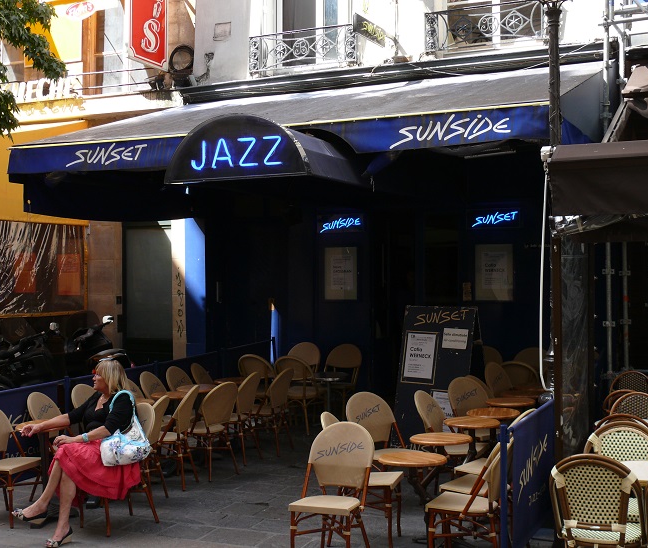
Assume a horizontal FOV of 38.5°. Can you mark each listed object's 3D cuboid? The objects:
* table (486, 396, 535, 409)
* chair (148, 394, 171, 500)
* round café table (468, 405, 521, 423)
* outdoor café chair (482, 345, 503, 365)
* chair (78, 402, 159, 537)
[{"bbox_3d":[1.773,1.572,8.800,0.475,0.735,0.475,0,1,25],"label":"table"},{"bbox_3d":[-1.540,1.429,7.660,0.540,0.880,0.460,0,0,16],"label":"chair"},{"bbox_3d":[1.498,1.584,8.180,0.475,0.735,0.475,0,1,0],"label":"round café table"},{"bbox_3d":[1.855,1.364,11.360,0.540,0.930,0.570,0,1,23],"label":"outdoor café chair"},{"bbox_3d":[-1.530,1.447,7.011,0.446,0.891,0.520,-1,0,44],"label":"chair"}]

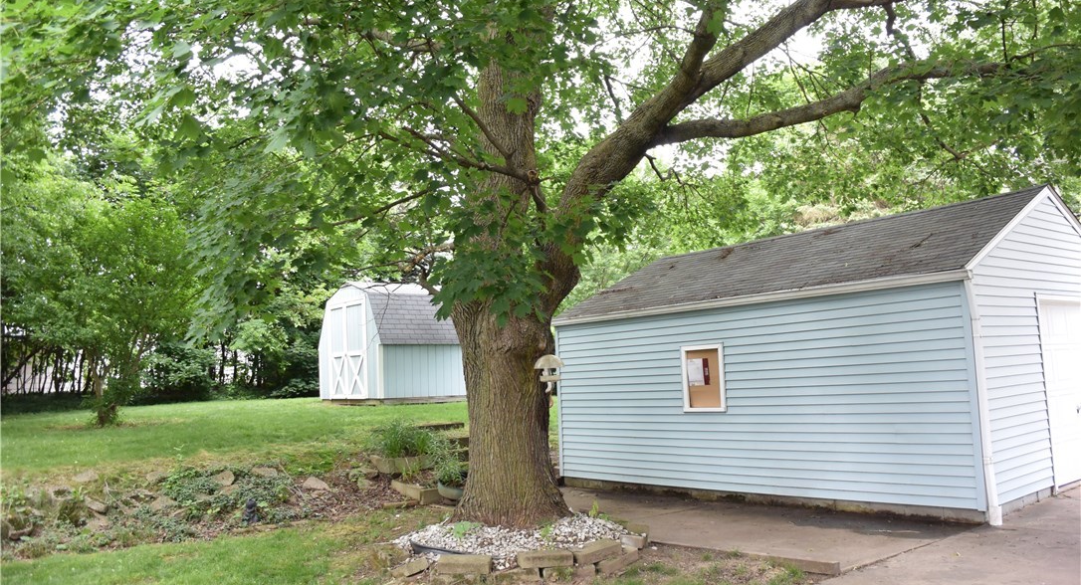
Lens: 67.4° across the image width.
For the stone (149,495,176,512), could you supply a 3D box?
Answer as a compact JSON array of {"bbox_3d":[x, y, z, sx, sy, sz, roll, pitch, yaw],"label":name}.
[{"bbox_3d":[-4.425,2.478,9.500,0.270,0.150,0.190,-2,-6,-6],"label":"stone"}]

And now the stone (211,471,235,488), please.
[{"bbox_3d":[-3.911,2.302,10.000,0.290,0.200,0.220,-1,-7,-20],"label":"stone"}]

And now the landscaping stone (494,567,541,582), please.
[{"bbox_3d":[-0.197,2.245,6.479,0.360,0.092,0.200,-2,-6,-10],"label":"landscaping stone"}]

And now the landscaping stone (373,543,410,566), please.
[{"bbox_3d":[-1.294,2.287,7.050,0.290,0.130,0.220,-6,-7,30],"label":"landscaping stone"}]

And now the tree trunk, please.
[{"bbox_3d":[-0.304,1.209,8.250,1.130,2.200,1.080,-3,-6,0],"label":"tree trunk"}]

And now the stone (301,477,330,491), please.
[{"bbox_3d":[-2.880,2.458,10.400,0.360,0.190,0.250,-1,-7,-20],"label":"stone"}]

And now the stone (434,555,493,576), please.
[{"bbox_3d":[-0.592,2.143,6.368,0.405,0.096,0.196,-3,-6,3],"label":"stone"}]

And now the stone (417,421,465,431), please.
[{"bbox_3d":[-1.580,2.114,12.800,0.850,0.120,0.280,3,-8,-41],"label":"stone"}]

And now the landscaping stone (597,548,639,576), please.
[{"bbox_3d":[0.648,2.222,6.700,0.200,0.120,0.400,-9,-8,43],"label":"landscaping stone"}]

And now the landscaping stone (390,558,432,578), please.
[{"bbox_3d":[-1.072,2.291,6.750,0.330,0.100,0.200,-17,0,20],"label":"landscaping stone"}]

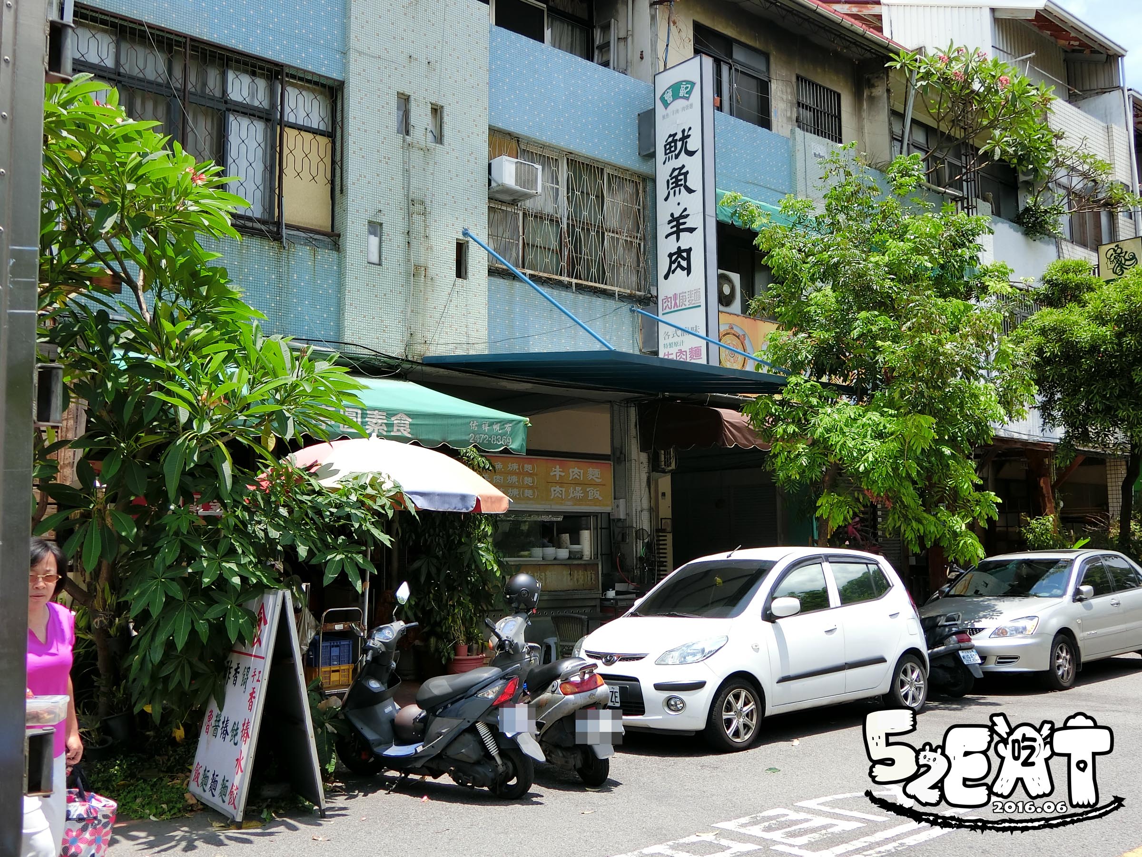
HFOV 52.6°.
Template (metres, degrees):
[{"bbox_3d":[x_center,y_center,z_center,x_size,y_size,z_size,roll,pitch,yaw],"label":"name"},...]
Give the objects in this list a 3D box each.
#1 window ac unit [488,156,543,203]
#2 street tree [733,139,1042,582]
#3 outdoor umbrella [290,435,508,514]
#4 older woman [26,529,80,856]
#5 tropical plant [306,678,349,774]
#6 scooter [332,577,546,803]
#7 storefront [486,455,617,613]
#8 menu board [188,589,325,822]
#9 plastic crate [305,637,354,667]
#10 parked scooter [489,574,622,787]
[{"bbox_3d":[-0.740,-2.909,13.670,0.570,0.370,0.520,5,-8,-41],"label":"window ac unit"},{"bbox_3d":[3.689,-0.357,13.520,3.500,5.960,3.400,5,-8,-41],"label":"street tree"},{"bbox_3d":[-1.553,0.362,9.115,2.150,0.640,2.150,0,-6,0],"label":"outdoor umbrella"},{"bbox_3d":[-1.960,1.169,4.197,0.460,1.560,0.360,3,-7,-30],"label":"older woman"},{"bbox_3d":[-1.686,2.023,7.826,0.420,0.650,0.420,5,-8,-41],"label":"tropical plant"},{"bbox_3d":[-0.835,1.674,7.482,1.820,1.260,0.700,-5,-8,37],"label":"scooter"},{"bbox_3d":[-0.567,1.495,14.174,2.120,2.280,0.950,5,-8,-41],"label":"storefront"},{"bbox_3d":[-1.895,1.614,6.965,0.500,1.280,0.970,4,-7,-32],"label":"menu board"},{"bbox_3d":[-2.370,2.144,11.104,0.350,0.260,0.470,5,-8,-41],"label":"plastic crate"},{"bbox_3d":[-0.134,1.730,7.938,0.680,1.250,1.800,3,-7,-27],"label":"parked scooter"}]

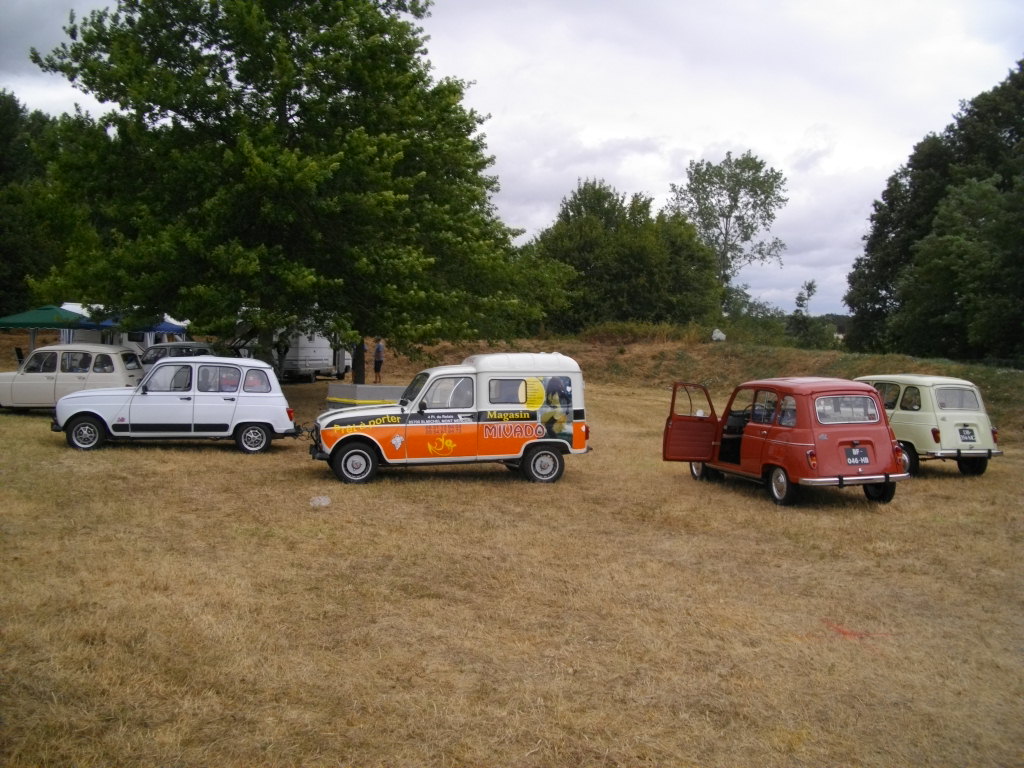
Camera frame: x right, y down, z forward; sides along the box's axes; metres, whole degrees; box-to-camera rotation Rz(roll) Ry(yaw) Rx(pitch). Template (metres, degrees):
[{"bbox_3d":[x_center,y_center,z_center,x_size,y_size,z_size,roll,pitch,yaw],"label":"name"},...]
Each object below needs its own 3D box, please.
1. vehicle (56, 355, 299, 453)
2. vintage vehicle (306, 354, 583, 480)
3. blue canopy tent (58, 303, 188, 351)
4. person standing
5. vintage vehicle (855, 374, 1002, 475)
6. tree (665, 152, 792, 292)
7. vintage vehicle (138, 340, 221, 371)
[{"bbox_3d":[-5.230,0.295,14.500,3.660,1.510,1.485,1,2,-14],"label":"vehicle"},{"bbox_3d":[-0.830,0.383,12.330,3.650,1.680,1.500,0,3,-12],"label":"vintage vehicle"},{"bbox_3d":[-13.500,-1.200,32.300,3.100,2.600,3.100,1,2,-3],"label":"blue canopy tent"},{"bbox_3d":[-4.900,-0.860,33.600,0.380,1.740,0.480,1,2,-3],"label":"person standing"},{"bbox_3d":[6.140,0.675,15.200,1.485,1.540,3.660,1,2,-20],"label":"vintage vehicle"},{"bbox_3d":[14.100,-8.930,60.000,8.000,12.500,7.500,1,2,0],"label":"tree"},{"bbox_3d":[-9.500,-0.370,24.900,3.660,1.530,1.485,1,2,-13],"label":"vintage vehicle"}]

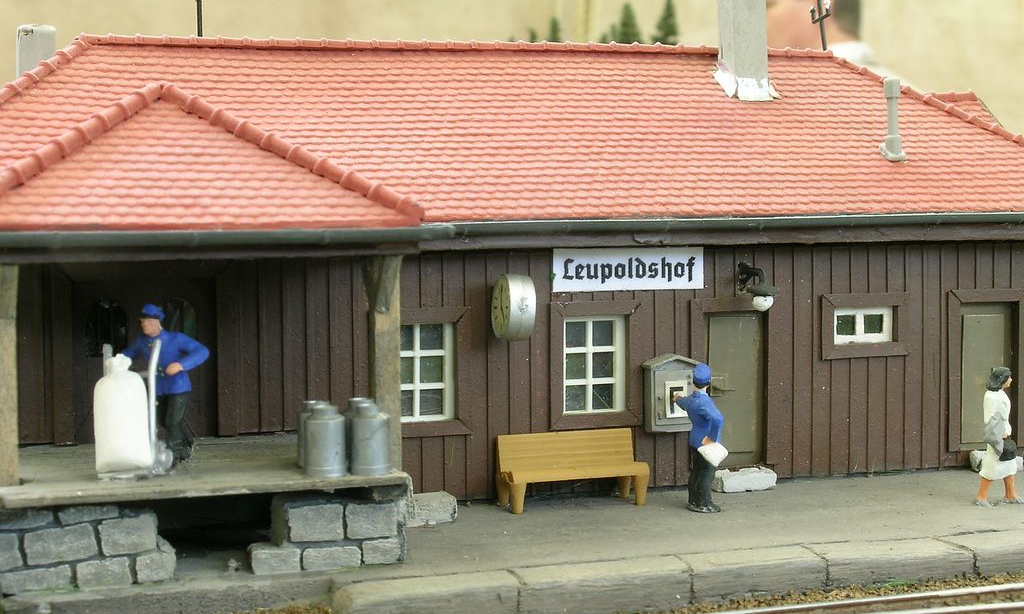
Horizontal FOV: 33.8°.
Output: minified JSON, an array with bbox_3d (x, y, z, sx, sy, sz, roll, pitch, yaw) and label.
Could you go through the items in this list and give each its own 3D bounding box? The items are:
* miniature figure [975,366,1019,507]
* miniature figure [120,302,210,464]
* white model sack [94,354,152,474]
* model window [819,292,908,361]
[{"bbox_3d":[0.067,0.018,0.231,0.007,0.019,0.005,-1,4,-12],"label":"miniature figure"},{"bbox_3d":[-0.042,0.009,0.202,0.009,0.019,0.007,3,5,38],"label":"miniature figure"},{"bbox_3d":[-0.045,0.012,0.195,0.006,0.013,0.005,1,4,23],"label":"white model sack"},{"bbox_3d":[0.053,0.003,0.253,0.014,0.010,0.003,-2,4,-16],"label":"model window"}]

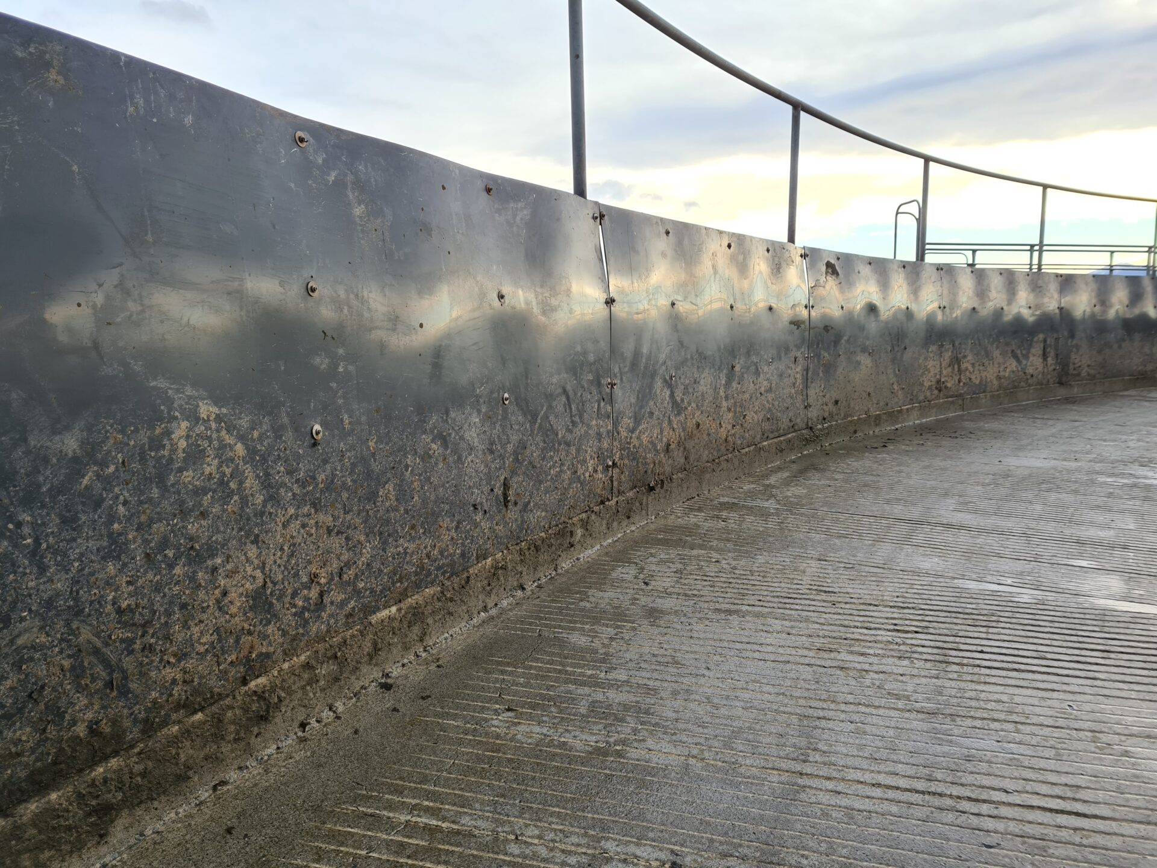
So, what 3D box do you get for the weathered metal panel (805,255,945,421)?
[{"bbox_3d":[2.239,-0.724,6.432,0.063,1.143,2.508,2,7,41],"label":"weathered metal panel"}]

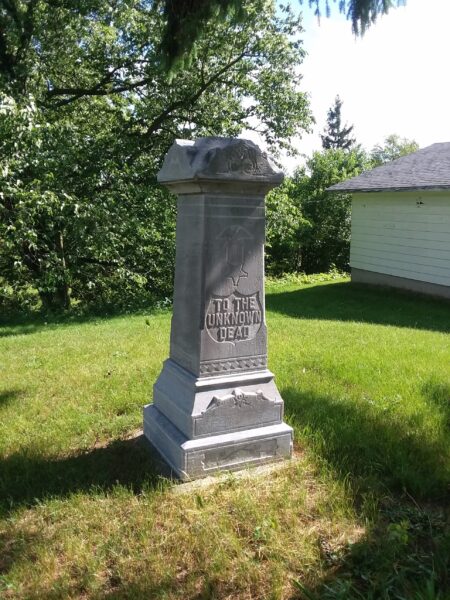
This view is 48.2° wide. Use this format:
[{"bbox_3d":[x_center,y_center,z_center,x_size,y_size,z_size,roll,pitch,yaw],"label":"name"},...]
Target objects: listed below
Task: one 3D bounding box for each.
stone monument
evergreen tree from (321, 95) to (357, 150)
[{"bbox_3d":[-0.050,-0.006,3.415,0.780,2.110,0.780,-3,10,-27],"label":"stone monument"},{"bbox_3d":[7.876,-9.151,36.227,4.300,10.650,4.300,3,9,12],"label":"evergreen tree"}]

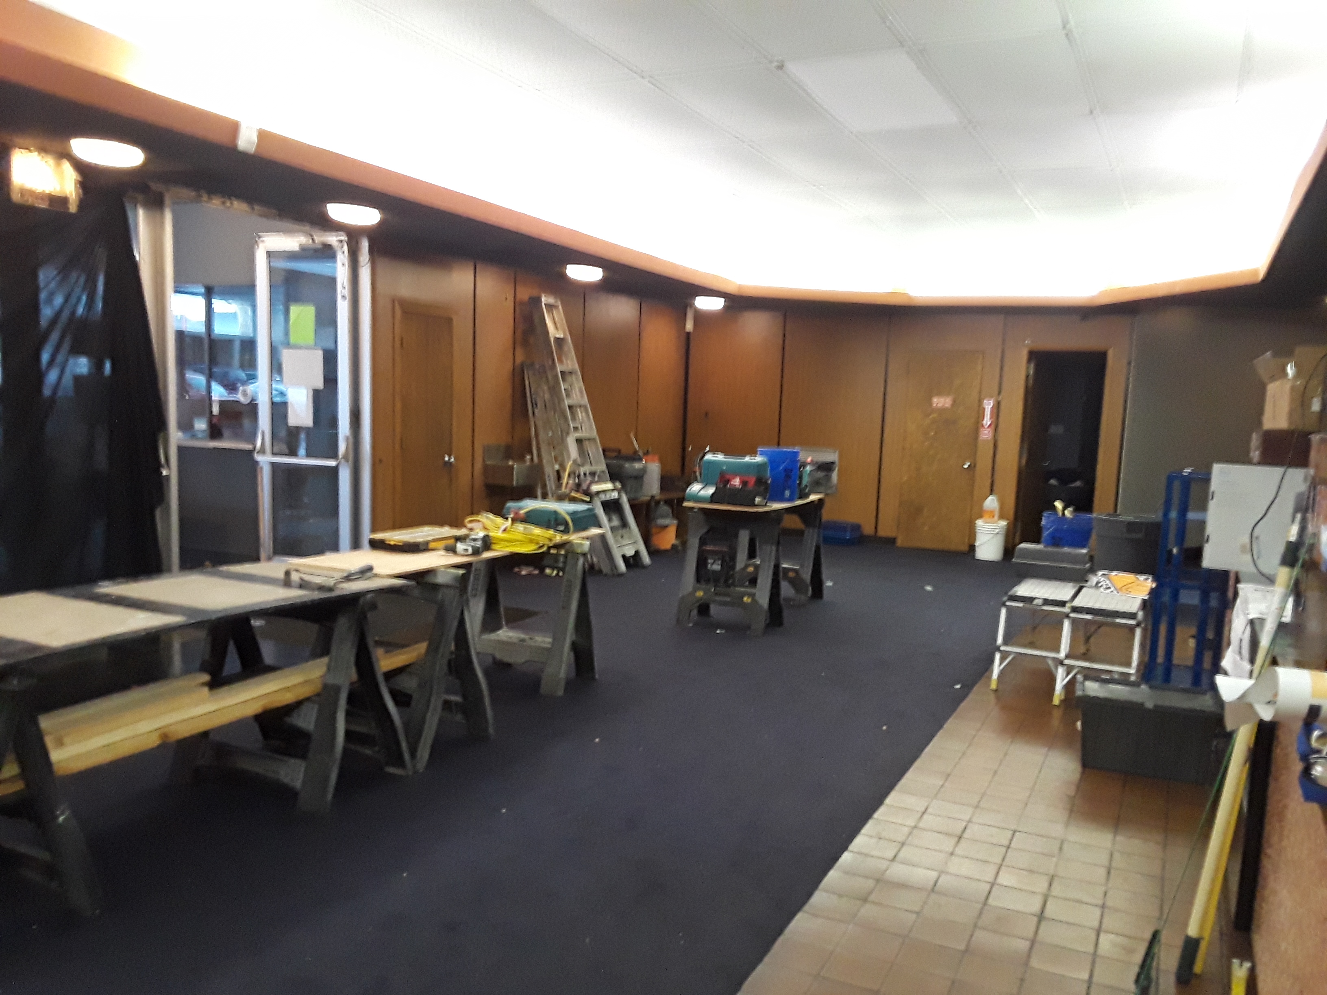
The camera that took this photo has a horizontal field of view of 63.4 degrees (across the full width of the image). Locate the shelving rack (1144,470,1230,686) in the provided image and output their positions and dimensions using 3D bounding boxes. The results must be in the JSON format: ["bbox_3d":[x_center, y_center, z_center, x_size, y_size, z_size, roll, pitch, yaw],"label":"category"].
[{"bbox_3d":[2.676,0.458,5.468,0.360,1.140,0.360,4,5,26],"label":"shelving rack"}]

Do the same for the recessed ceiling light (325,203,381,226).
[{"bbox_3d":[-1.685,-1.541,5.833,0.285,0.070,0.285,4,5,26],"label":"recessed ceiling light"}]

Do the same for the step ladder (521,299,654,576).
[{"bbox_3d":[-0.671,-0.567,9.216,0.300,2.450,0.550,-17,-4,26],"label":"step ladder"}]

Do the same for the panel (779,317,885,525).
[{"bbox_3d":[1.798,-0.783,11.532,1.138,2.316,0.040,4,6,26],"label":"panel"}]

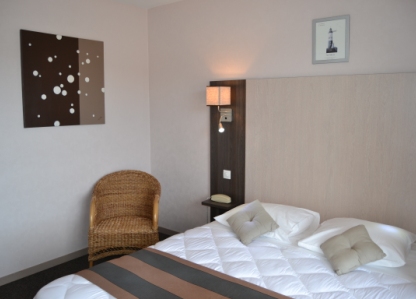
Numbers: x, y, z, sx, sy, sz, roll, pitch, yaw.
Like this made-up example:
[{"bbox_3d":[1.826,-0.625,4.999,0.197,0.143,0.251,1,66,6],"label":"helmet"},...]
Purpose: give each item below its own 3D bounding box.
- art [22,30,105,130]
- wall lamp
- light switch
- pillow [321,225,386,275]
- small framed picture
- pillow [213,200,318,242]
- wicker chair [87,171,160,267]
[{"bbox_3d":[-1.254,-0.606,3.007,0.025,0.780,0.755,7,10,39],"label":"art"},{"bbox_3d":[0.103,-0.353,2.974,0.150,0.402,0.200,7,10,39],"label":"wall lamp"},{"bbox_3d":[0.176,0.234,3.121,0.081,0.081,0.012,7,10,39],"label":"light switch"},{"bbox_3d":[0.796,0.552,1.852,0.280,0.100,0.280,-29,16,8],"label":"pillow"},{"bbox_3d":[0.882,-0.786,2.426,0.265,0.320,0.020,7,10,39],"label":"small framed picture"},{"bbox_3d":[0.448,0.490,2.564,0.640,0.160,0.470,7,19,39],"label":"pillow"},{"bbox_3d":[-0.760,0.652,3.203,0.610,0.810,0.580,0,8,-4],"label":"wicker chair"}]

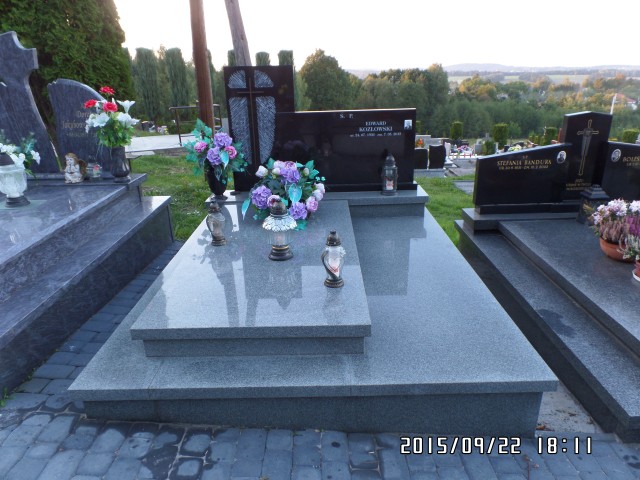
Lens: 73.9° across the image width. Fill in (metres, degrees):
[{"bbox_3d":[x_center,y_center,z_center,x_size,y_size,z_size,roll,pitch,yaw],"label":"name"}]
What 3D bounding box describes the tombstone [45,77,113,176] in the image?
[{"bbox_3d":[-2.078,-0.992,3.857,0.683,0.877,0.120,-1,21,1],"label":"tombstone"}]

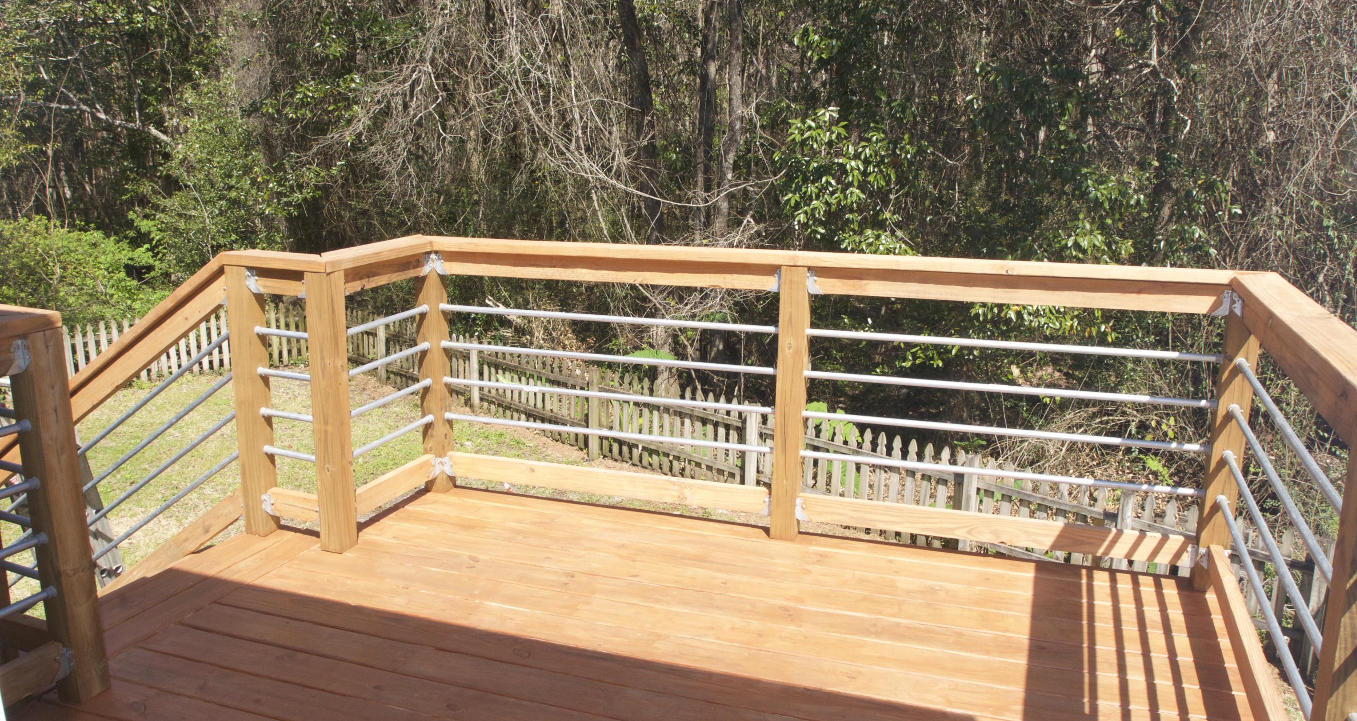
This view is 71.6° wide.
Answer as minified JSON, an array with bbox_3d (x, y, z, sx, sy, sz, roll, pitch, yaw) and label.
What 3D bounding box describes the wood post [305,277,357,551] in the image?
[{"bbox_3d":[-1.200,0.185,3.264,0.088,1.000,0.088,4,13,15],"label":"wood post"}]

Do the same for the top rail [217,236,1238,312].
[{"bbox_3d":[0.085,-0.251,3.108,3.355,0.130,0.779,4,13,17],"label":"top rail"}]

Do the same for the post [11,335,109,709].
[{"bbox_3d":[-1.526,0.391,2.333,0.088,0.972,0.088,5,13,21],"label":"post"}]

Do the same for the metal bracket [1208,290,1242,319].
[{"bbox_3d":[1.689,-0.176,2.905,0.085,0.080,0.055,4,13,17],"label":"metal bracket"}]

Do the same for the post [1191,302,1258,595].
[{"bbox_3d":[1.747,0.258,3.010,0.088,1.000,0.088,4,13,17],"label":"post"}]

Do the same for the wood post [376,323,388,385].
[{"bbox_3d":[-3.942,-0.141,12.500,0.090,0.970,0.090,4,13,17],"label":"wood post"}]

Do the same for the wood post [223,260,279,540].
[{"bbox_3d":[-1.541,0.155,3.402,0.088,1.000,0.088,5,13,19],"label":"wood post"}]

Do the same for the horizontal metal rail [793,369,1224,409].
[{"bbox_3d":[1.077,0.093,3.187,1.350,0.025,0.025,4,13,17],"label":"horizontal metal rail"}]

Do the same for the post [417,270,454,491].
[{"bbox_3d":[-0.996,0.049,3.856,0.088,1.000,0.088,4,13,17],"label":"post"}]

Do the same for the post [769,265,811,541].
[{"bbox_3d":[0.405,0.163,3.426,0.088,1.000,0.088,4,13,17],"label":"post"}]

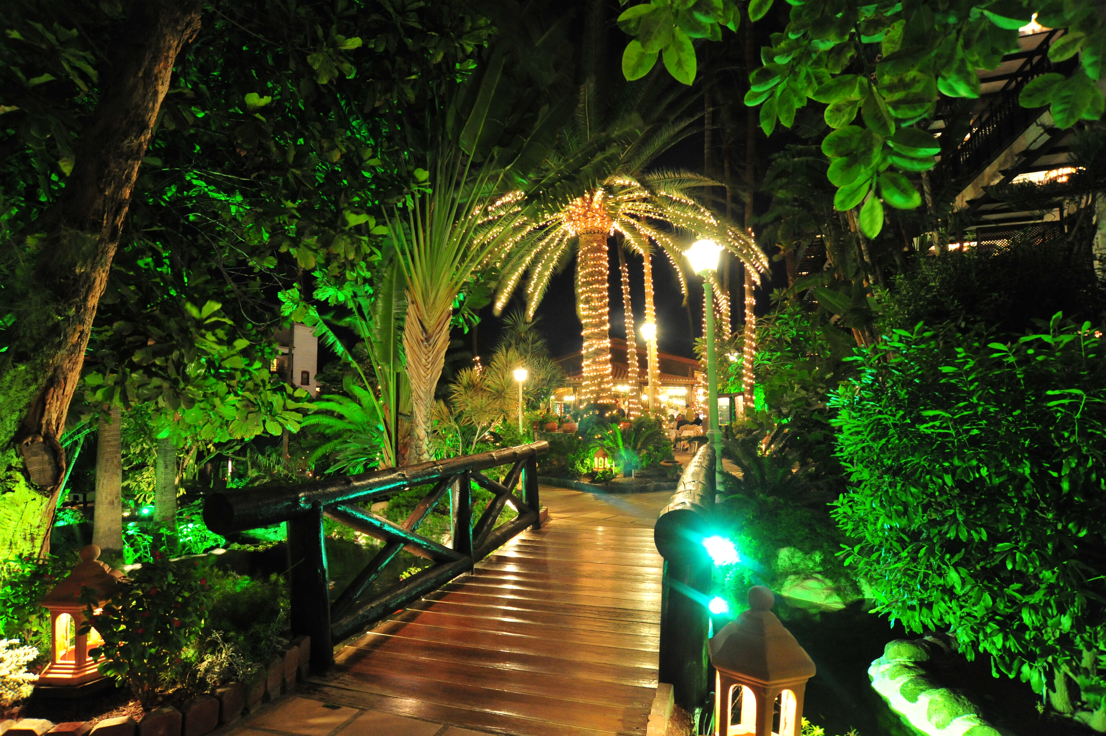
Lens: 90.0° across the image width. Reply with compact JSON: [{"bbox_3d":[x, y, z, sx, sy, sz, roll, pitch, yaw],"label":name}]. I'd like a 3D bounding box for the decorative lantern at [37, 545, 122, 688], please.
[{"bbox_3d":[-2.244,1.183,2.650,0.370,0.640,0.370,2,-6,-40],"label":"decorative lantern"}]

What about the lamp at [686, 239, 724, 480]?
[{"bbox_3d":[2.111,0.029,7.400,0.460,3.500,0.440,-3,-5,16],"label":"lamp"}]

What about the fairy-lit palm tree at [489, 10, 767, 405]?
[{"bbox_3d":[1.703,-3.373,13.200,6.400,10.000,6.200,-2,-5,8],"label":"fairy-lit palm tree"}]

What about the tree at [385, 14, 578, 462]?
[{"bbox_3d":[-1.109,-1.889,8.600,3.000,7.200,2.300,-1,-5,-7],"label":"tree"}]

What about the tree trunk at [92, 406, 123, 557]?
[{"bbox_3d":[-4.594,1.163,5.700,0.260,1.600,0.260,2,-6,-39],"label":"tree trunk"}]

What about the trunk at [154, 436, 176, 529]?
[{"bbox_3d":[-5.189,1.521,7.400,0.250,1.280,0.250,2,-6,-35],"label":"trunk"}]

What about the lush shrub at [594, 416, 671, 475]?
[{"bbox_3d":[1.545,1.511,10.800,1.500,1.170,1.400,-2,-5,8],"label":"lush shrub"}]

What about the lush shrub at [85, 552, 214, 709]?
[{"bbox_3d":[-1.805,1.168,2.470,0.500,0.680,0.500,2,-6,-36],"label":"lush shrub"}]

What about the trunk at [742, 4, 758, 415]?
[{"bbox_3d":[5.513,-4.373,15.500,0.400,12.000,0.400,0,-6,20],"label":"trunk"}]

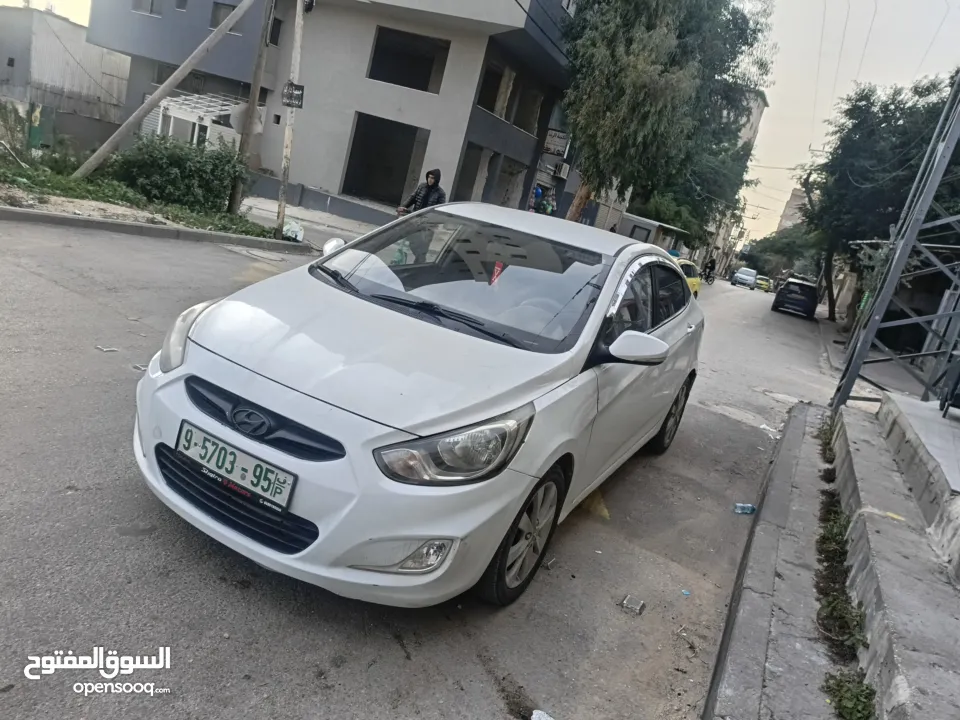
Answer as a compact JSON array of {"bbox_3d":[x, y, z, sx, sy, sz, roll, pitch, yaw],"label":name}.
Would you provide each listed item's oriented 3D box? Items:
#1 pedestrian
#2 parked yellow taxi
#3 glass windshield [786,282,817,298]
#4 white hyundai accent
[{"bbox_3d":[-0.883,-2.148,10.400,0.700,1.650,0.620,1,19,-44],"label":"pedestrian"},{"bbox_3d":[4.594,-2.092,17.196,1.750,1.460,4.400,20,14,22],"label":"parked yellow taxi"},{"bbox_3d":[14.249,-3.080,29.500,1.300,0.450,0.300,20,14,23],"label":"glass windshield"},{"bbox_3d":[0.245,-0.102,4.043,1.740,1.450,4.370,19,15,25],"label":"white hyundai accent"}]

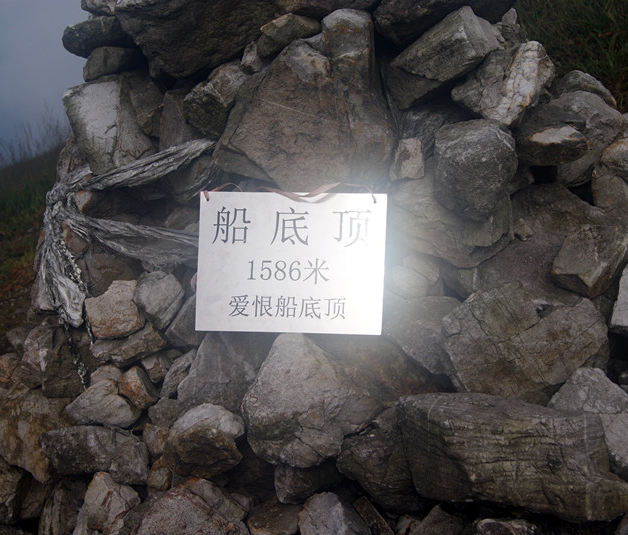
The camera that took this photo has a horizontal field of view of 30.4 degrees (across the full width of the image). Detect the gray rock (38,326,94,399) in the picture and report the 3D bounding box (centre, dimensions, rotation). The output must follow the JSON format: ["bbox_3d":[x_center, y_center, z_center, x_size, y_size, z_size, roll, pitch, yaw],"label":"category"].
[{"bbox_3d":[-0.565,0.217,2.640,0.125,0.155,0.135,0,10,0],"label":"gray rock"}]

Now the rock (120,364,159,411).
[{"bbox_3d":[-0.400,0.273,2.640,0.084,0.095,0.090,0,8,0],"label":"rock"}]

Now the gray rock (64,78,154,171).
[{"bbox_3d":[-0.478,-0.326,2.690,0.211,0.236,0.190,4,7,15],"label":"gray rock"}]

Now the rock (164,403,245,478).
[{"bbox_3d":[-0.234,0.372,2.500,0.165,0.145,0.150,0,8,0],"label":"rock"}]

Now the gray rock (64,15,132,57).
[{"bbox_3d":[-0.503,-0.537,2.700,0.170,0.097,0.140,0,10,0],"label":"gray rock"}]

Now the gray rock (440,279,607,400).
[{"bbox_3d":[0.455,0.164,2.500,0.357,0.259,0.220,2,7,0],"label":"gray rock"}]

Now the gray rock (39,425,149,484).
[{"bbox_3d":[-0.477,0.404,2.500,0.230,0.130,0.160,3,8,12],"label":"gray rock"}]

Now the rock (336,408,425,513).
[{"bbox_3d":[0.142,0.419,2.530,0.187,0.203,0.180,0,8,0],"label":"rock"}]

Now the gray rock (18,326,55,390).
[{"bbox_3d":[-0.654,0.208,2.720,0.074,0.140,0.110,0,8,0],"label":"gray rock"}]

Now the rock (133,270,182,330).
[{"bbox_3d":[-0.344,0.073,2.560,0.107,0.128,0.105,0,10,0],"label":"rock"}]

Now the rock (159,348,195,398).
[{"bbox_3d":[-0.309,0.238,2.600,0.084,0.117,0.100,2,7,0],"label":"rock"}]

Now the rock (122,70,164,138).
[{"bbox_3d":[-0.395,-0.378,2.680,0.100,0.150,0.115,0,10,0],"label":"rock"}]

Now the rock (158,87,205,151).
[{"bbox_3d":[-0.305,-0.343,2.660,0.100,0.140,0.100,3,8,15],"label":"rock"}]

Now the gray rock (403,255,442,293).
[{"bbox_3d":[0.241,0.013,2.570,0.097,0.088,0.090,2,7,0],"label":"gray rock"}]

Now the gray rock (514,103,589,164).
[{"bbox_3d":[0.558,-0.313,2.720,0.175,0.135,0.160,0,10,0],"label":"gray rock"}]

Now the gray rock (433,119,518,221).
[{"bbox_3d":[0.360,-0.219,2.580,0.188,0.210,0.180,0,10,0],"label":"gray rock"}]

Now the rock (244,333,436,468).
[{"bbox_3d":[0.052,0.279,2.440,0.370,0.270,0.270,1,8,0],"label":"rock"}]

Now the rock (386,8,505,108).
[{"bbox_3d":[0.301,-0.489,2.720,0.260,0.234,0.200,0,8,0],"label":"rock"}]

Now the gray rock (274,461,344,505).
[{"bbox_3d":[-0.010,0.473,2.550,0.152,0.079,0.120,0,8,0],"label":"gray rock"}]

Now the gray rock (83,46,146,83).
[{"bbox_3d":[-0.469,-0.477,2.720,0.156,0.084,0.140,2,7,0],"label":"gray rock"}]

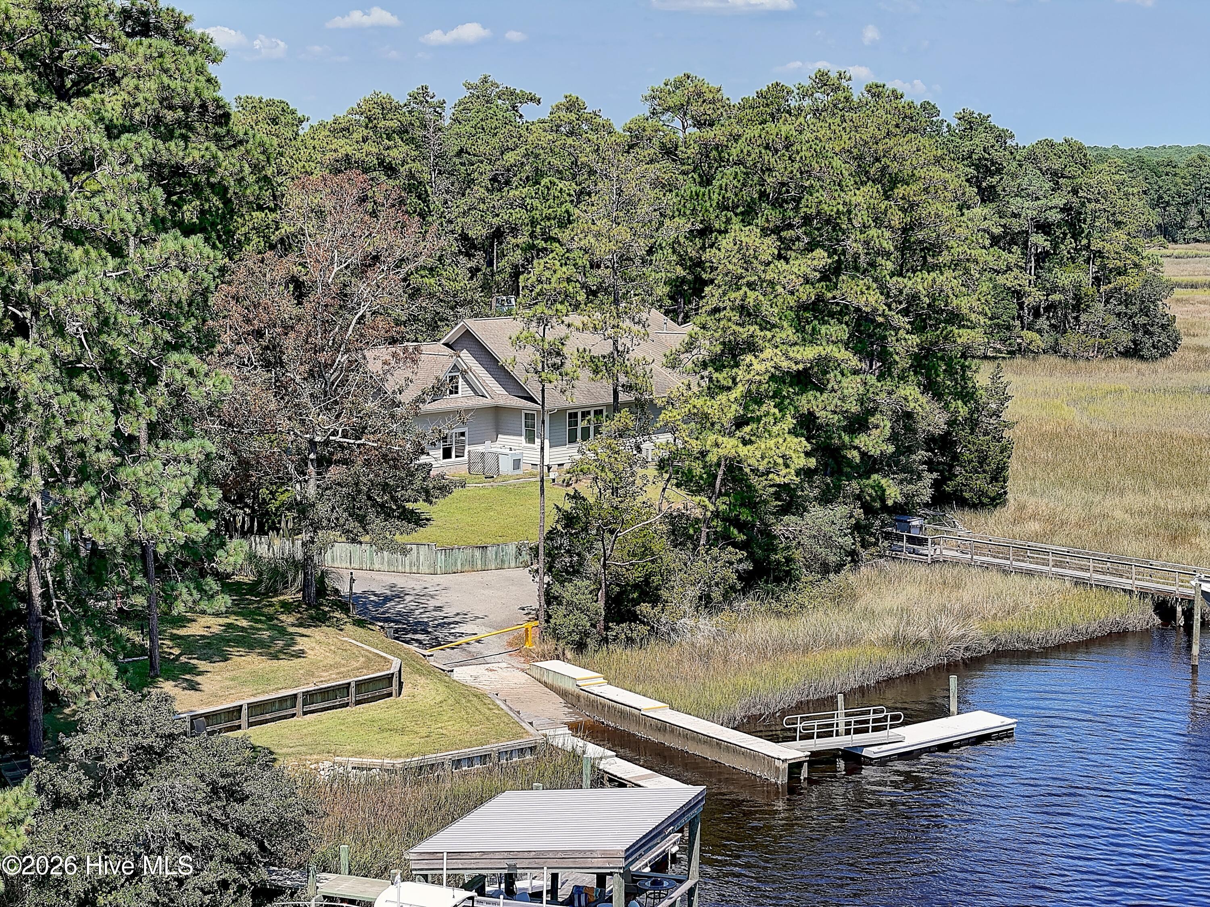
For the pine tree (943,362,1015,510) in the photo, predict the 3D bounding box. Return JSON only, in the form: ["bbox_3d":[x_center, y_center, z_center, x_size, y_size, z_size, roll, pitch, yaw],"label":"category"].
[{"bbox_3d":[22.690,-1.247,148.331,4.440,8.596,4.218,0,7,0],"label":"pine tree"}]

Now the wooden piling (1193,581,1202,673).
[{"bbox_3d":[25.490,7.464,105.452,0.264,3.860,0.264,0,7,0],"label":"wooden piling"}]

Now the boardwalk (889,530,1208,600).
[{"bbox_3d":[22.494,5.402,120.412,2.192,1.233,20.372,-6,10,-42],"label":"boardwalk"}]

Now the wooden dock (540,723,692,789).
[{"bbox_3d":[0.373,12.227,93.569,1.500,1.250,9.200,-5,9,-33],"label":"wooden dock"}]

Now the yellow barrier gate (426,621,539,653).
[{"bbox_3d":[-5.039,7.933,101.126,0.250,1.150,6.671,6,9,39],"label":"yellow barrier gate"}]

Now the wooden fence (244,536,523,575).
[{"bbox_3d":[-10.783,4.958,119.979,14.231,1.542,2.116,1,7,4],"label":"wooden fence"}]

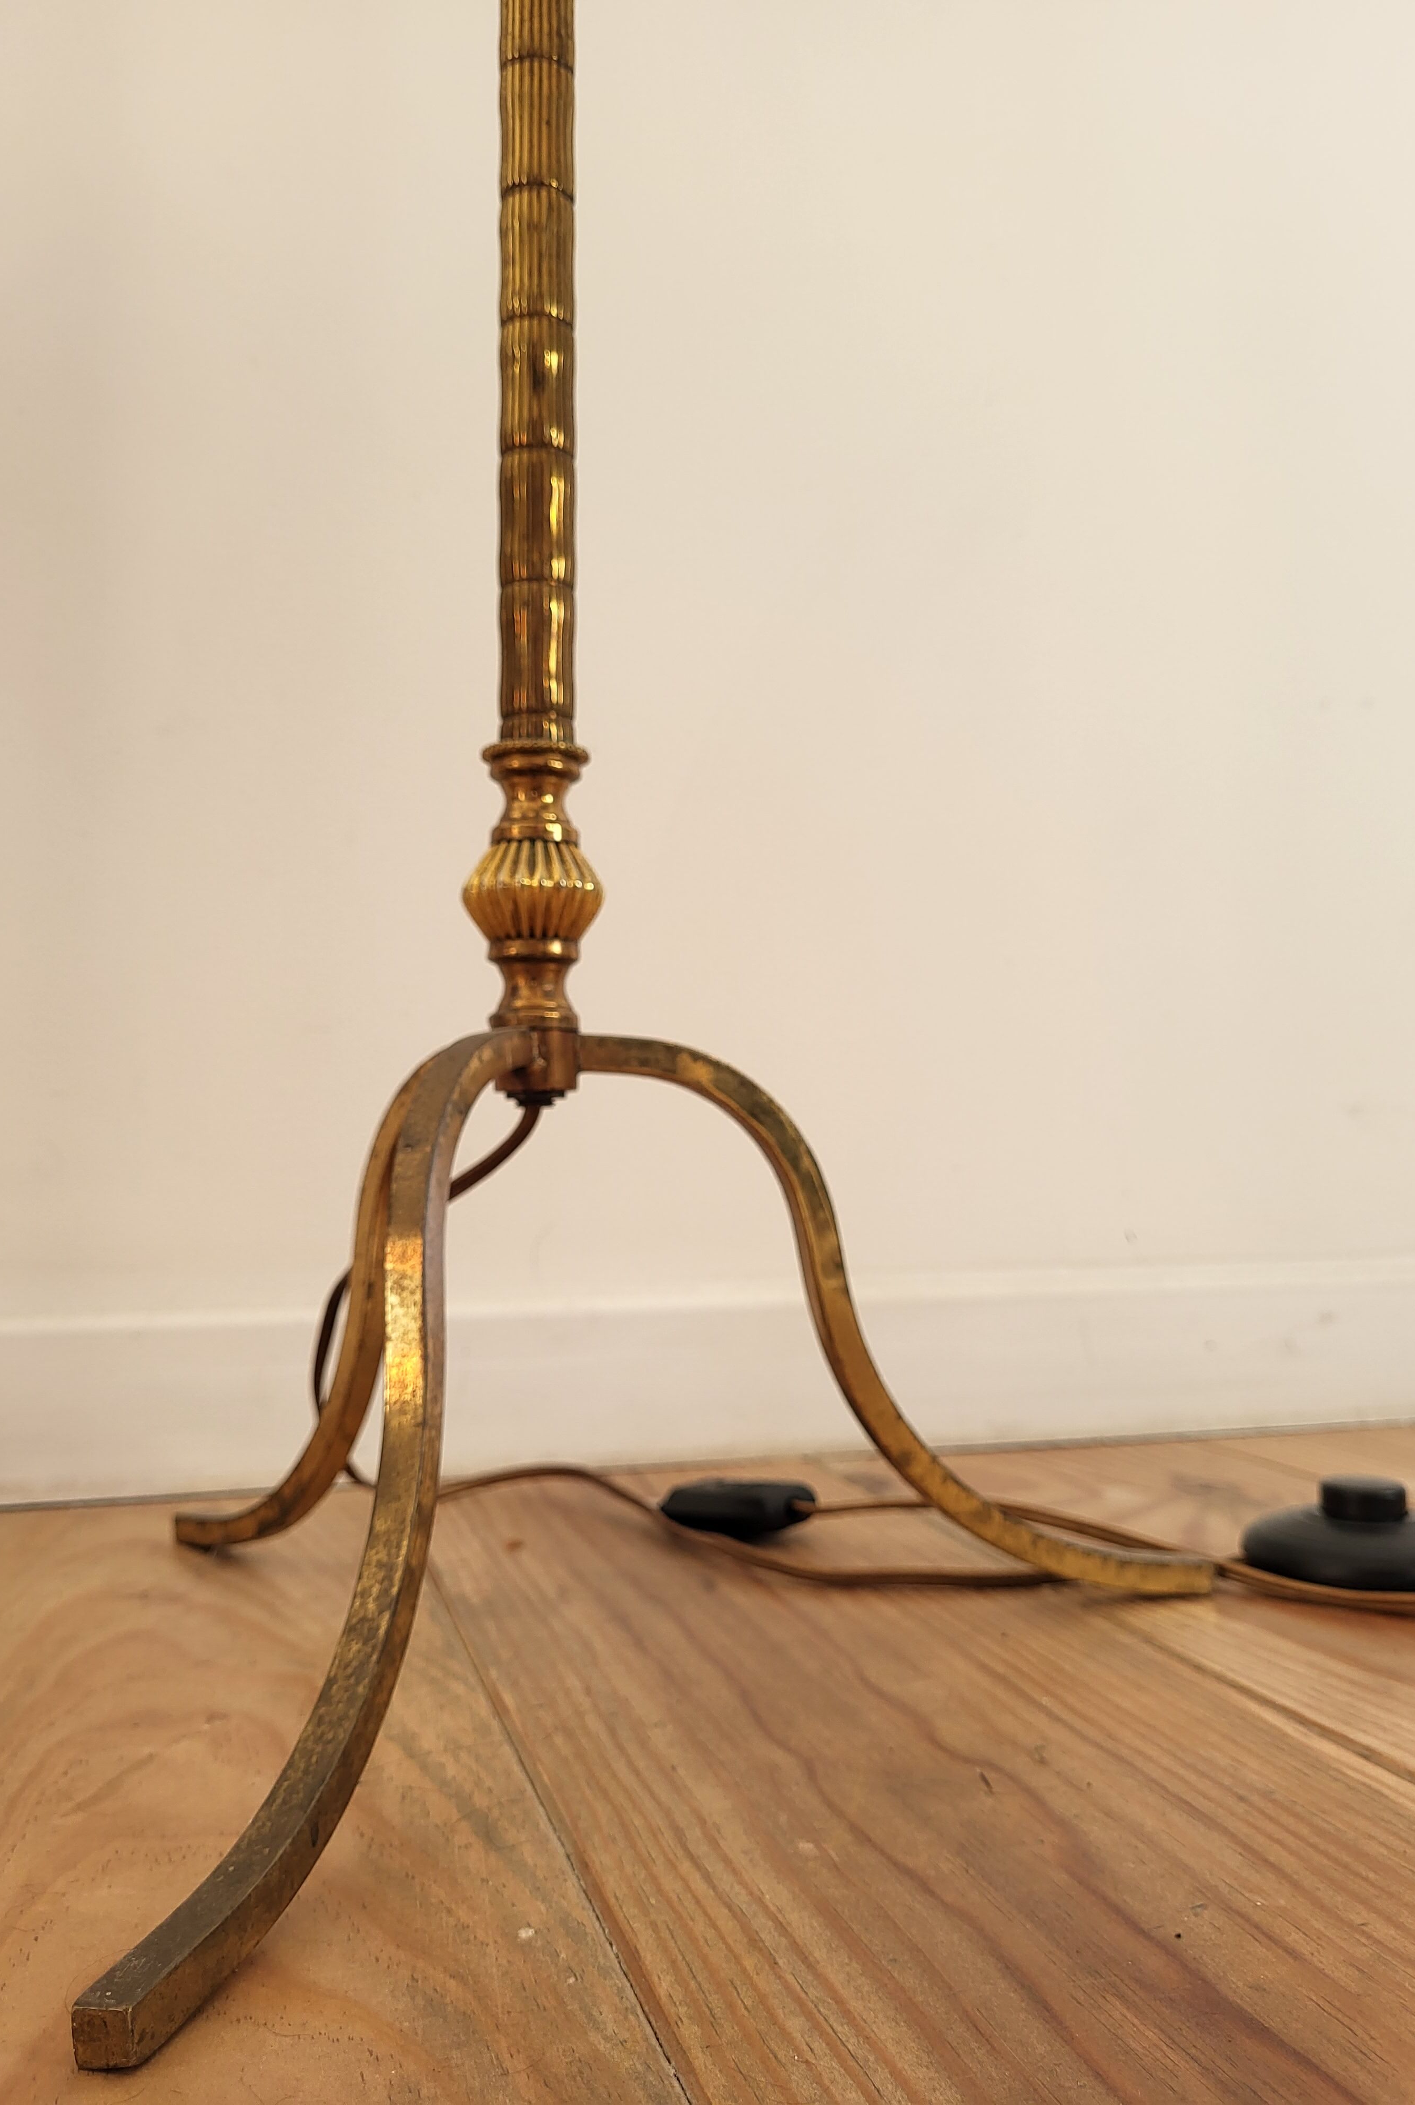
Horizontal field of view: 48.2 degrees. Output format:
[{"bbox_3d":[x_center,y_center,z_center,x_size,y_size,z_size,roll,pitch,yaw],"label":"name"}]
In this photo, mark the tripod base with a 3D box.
[{"bbox_3d":[-0.052,0.073,0.372,0.340,0.162,0.296,-2,-4,14],"label":"tripod base"}]

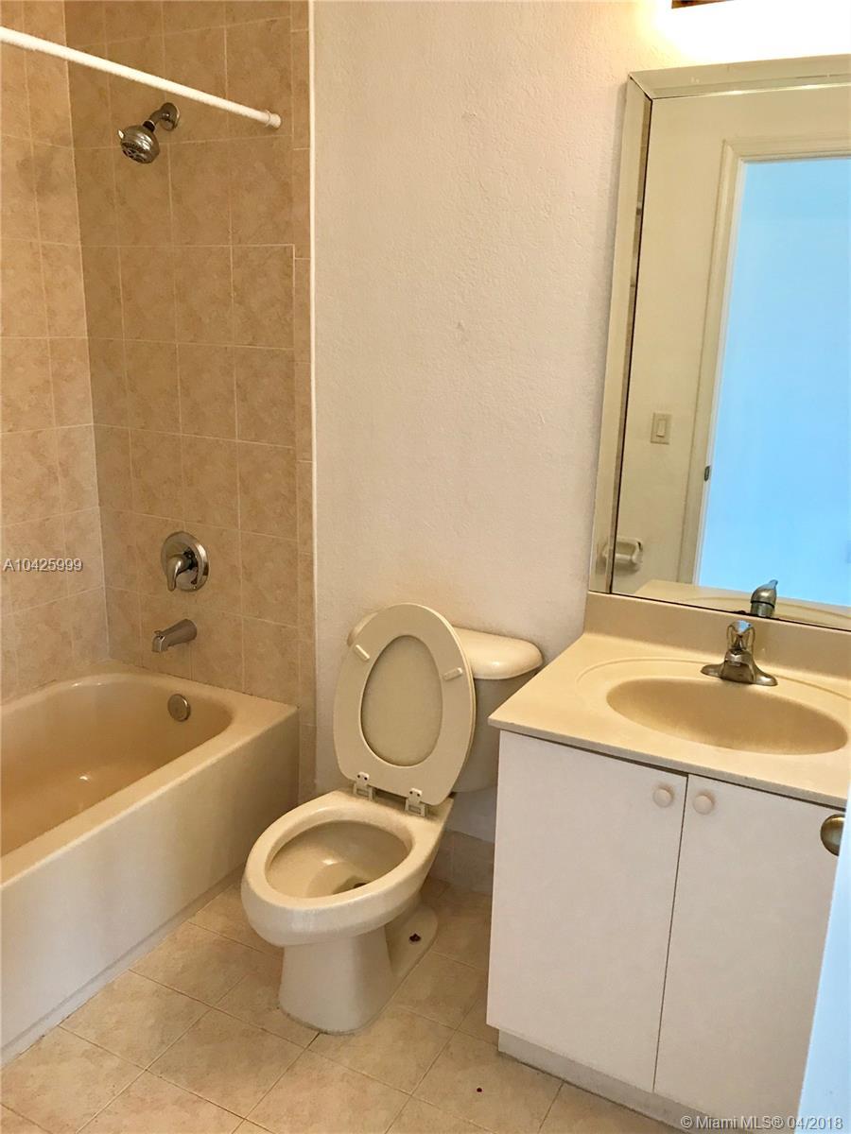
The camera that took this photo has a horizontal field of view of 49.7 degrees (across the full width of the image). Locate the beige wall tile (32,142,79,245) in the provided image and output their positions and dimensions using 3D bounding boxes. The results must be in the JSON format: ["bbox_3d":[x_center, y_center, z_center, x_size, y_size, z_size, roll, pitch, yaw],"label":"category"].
[{"bbox_3d":[-1.032,-1.038,2.568,0.010,0.257,0.143,9,17,26],"label":"beige wall tile"}]

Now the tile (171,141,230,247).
[{"bbox_3d":[-0.589,-0.980,2.416,0.198,0.254,0.012,10,18,26],"label":"tile"}]

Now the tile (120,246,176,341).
[{"bbox_3d":[-0.781,-0.772,2.600,0.198,0.255,0.010,9,17,26],"label":"tile"}]

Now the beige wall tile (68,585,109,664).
[{"bbox_3d":[-1.067,0.196,2.911,0.010,0.246,0.143,9,17,26],"label":"beige wall tile"}]

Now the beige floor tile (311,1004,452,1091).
[{"bbox_3d":[-0.095,1.044,2.024,0.259,0.010,0.205,9,17,26],"label":"beige floor tile"}]

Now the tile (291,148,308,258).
[{"bbox_3d":[-0.307,-0.910,2.308,0.049,0.255,0.010,9,17,26],"label":"tile"}]

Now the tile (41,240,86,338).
[{"bbox_3d":[-1.045,-0.794,2.653,0.010,0.258,0.144,9,17,26],"label":"tile"}]

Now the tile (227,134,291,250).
[{"bbox_3d":[-0.412,-0.949,2.328,0.198,0.254,0.012,10,18,26],"label":"tile"}]

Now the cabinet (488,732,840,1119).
[{"bbox_3d":[0.570,0.667,1.909,0.695,0.767,0.560,9,17,26],"label":"cabinet"}]

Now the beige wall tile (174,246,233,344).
[{"bbox_3d":[-0.597,-0.734,2.486,0.198,0.254,0.012,10,18,26],"label":"beige wall tile"}]

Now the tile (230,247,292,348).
[{"bbox_3d":[-0.428,-0.716,2.433,0.200,0.258,0.010,9,17,26],"label":"tile"}]

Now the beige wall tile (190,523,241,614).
[{"bbox_3d":[-0.623,0.003,2.710,0.201,0.257,0.010,9,17,26],"label":"beige wall tile"}]

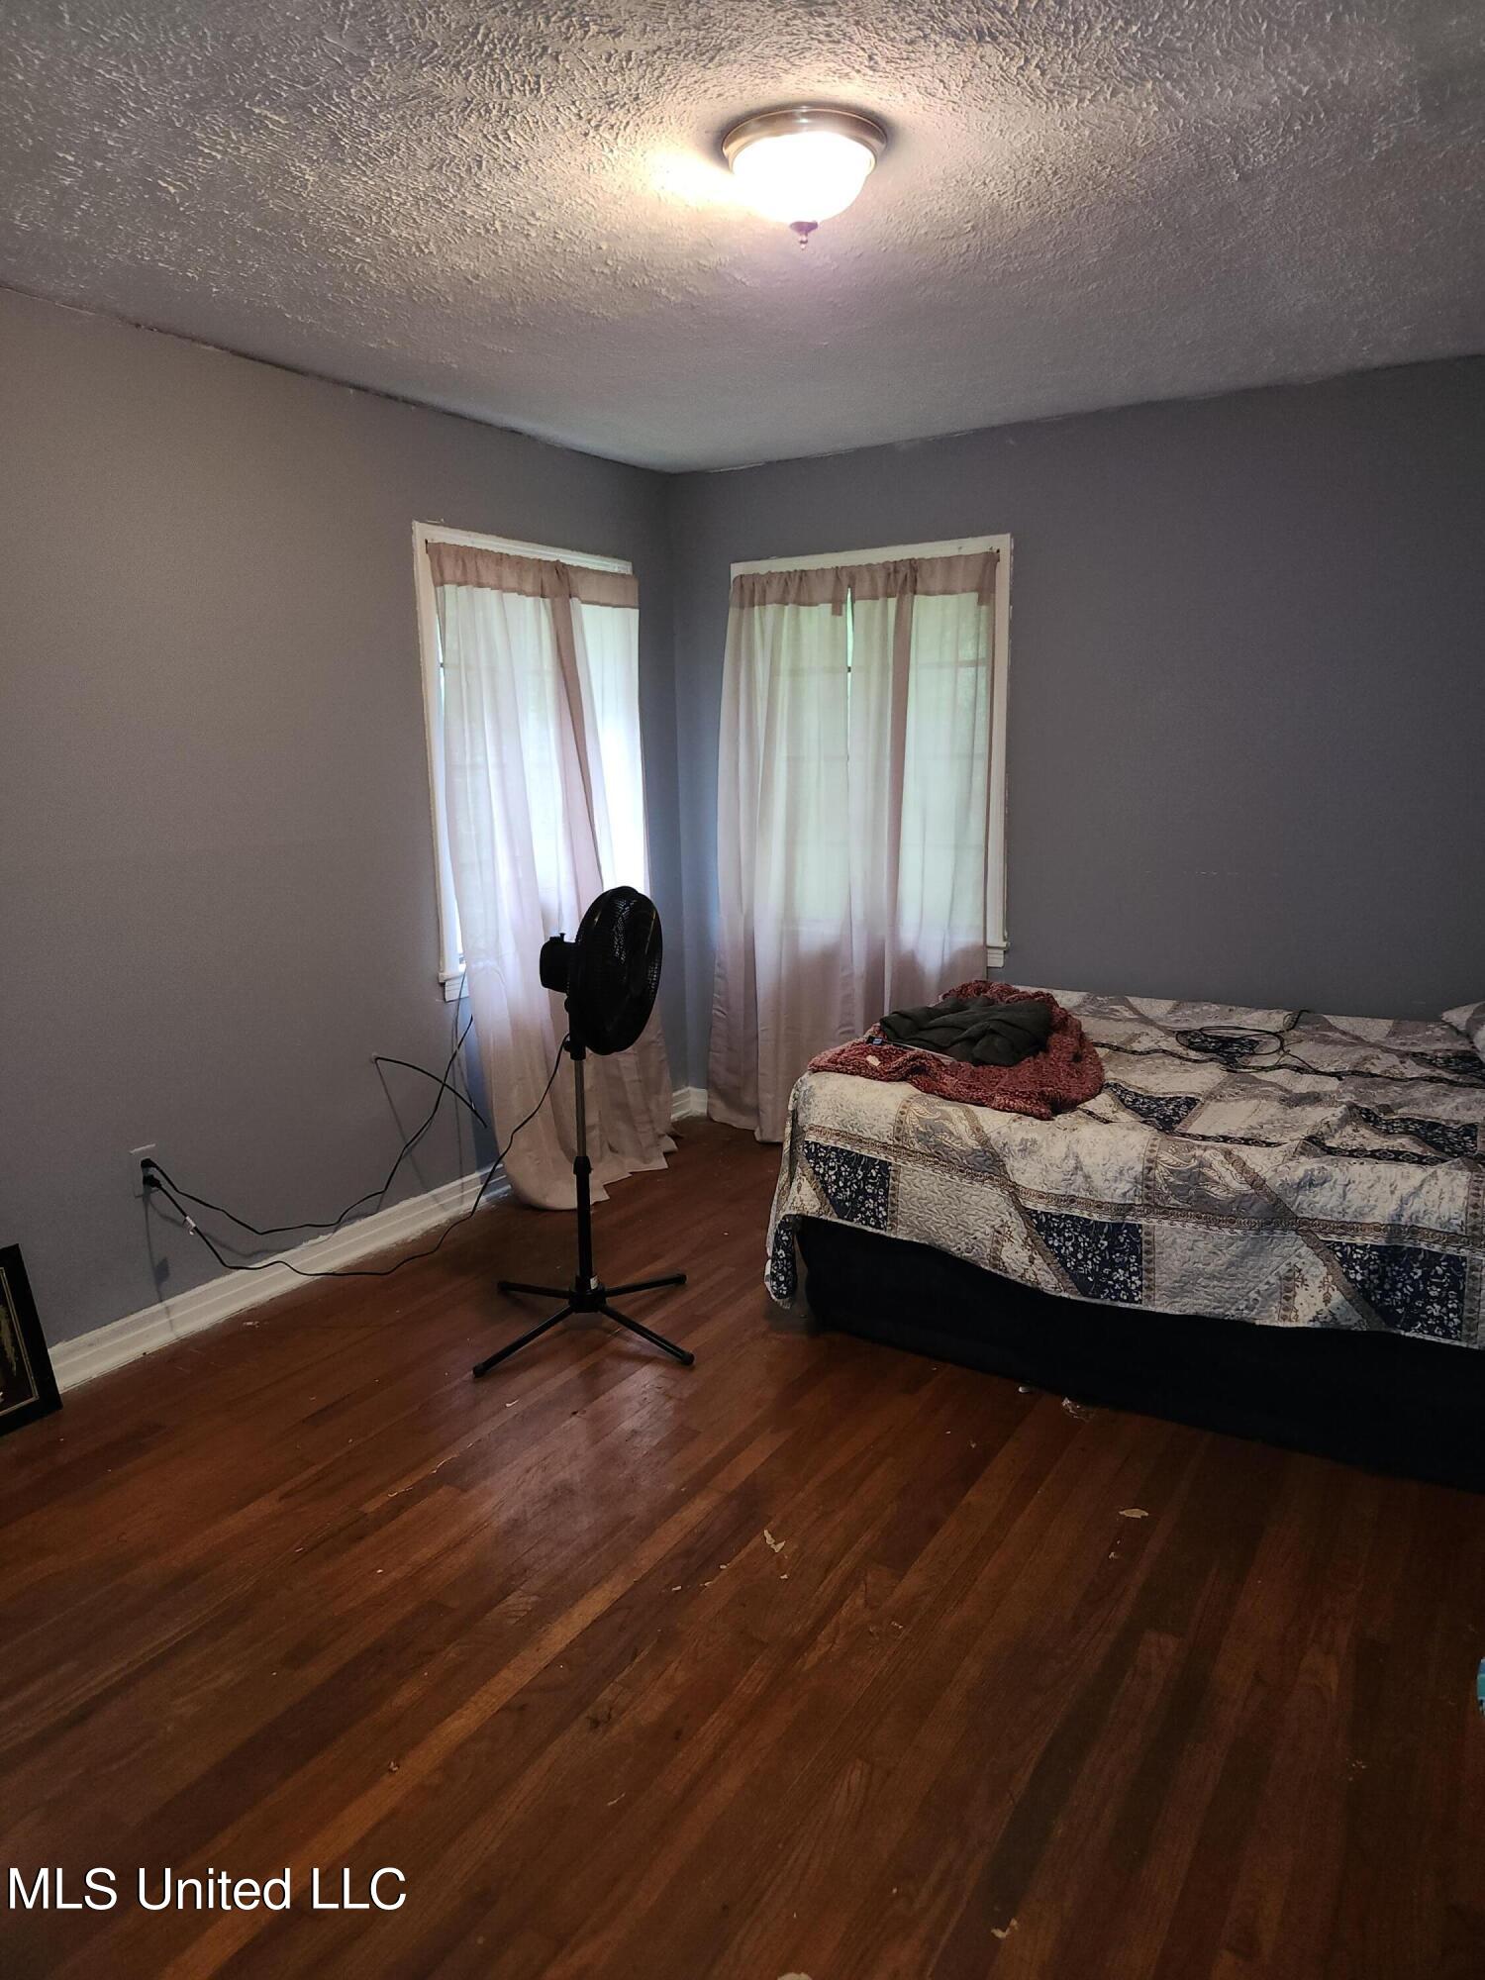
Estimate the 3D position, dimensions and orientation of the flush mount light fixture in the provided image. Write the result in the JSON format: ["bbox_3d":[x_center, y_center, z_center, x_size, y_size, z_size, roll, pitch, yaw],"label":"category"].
[{"bbox_3d":[0.100,-1.328,2.190,0.279,0.159,0.279,-1,10,0],"label":"flush mount light fixture"}]

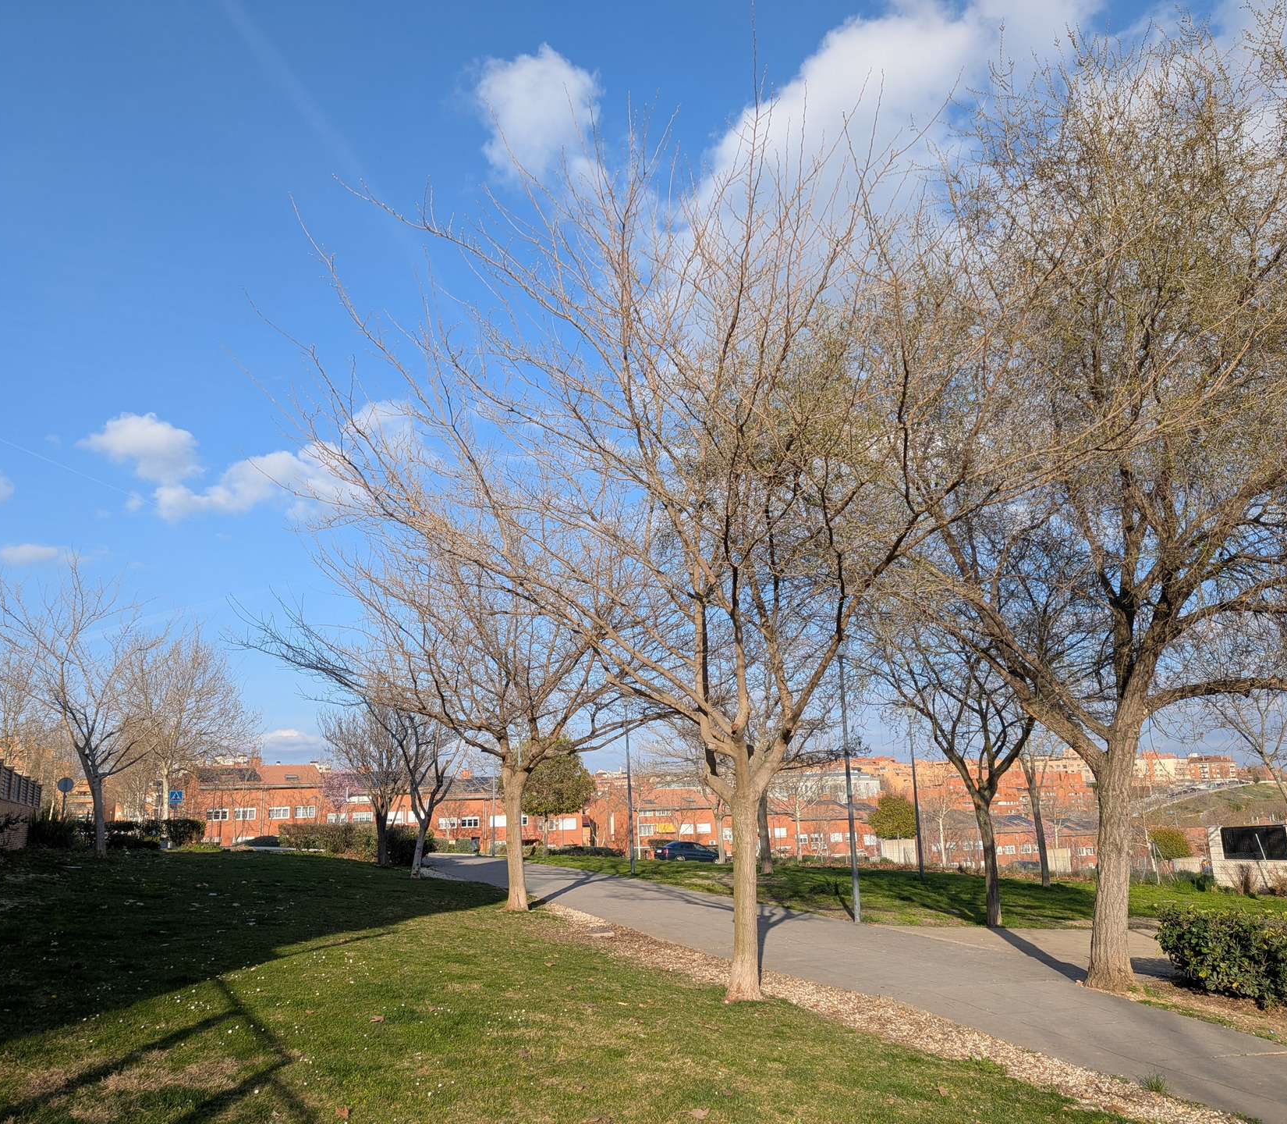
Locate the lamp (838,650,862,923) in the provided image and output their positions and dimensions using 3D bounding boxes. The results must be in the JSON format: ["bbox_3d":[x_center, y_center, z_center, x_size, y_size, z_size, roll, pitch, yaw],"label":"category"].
[{"bbox_3d":[2.999,3.140,15.211,0.300,4.050,0.300,-4,-13,10],"label":"lamp"}]

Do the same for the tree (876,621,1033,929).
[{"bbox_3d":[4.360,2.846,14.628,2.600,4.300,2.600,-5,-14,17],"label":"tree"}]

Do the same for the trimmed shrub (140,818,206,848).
[{"bbox_3d":[-19.881,11.477,44.000,2.700,1.350,1.500,-1,-13,0],"label":"trimmed shrub"}]

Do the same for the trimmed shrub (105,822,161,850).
[{"bbox_3d":[-20.633,11.097,42.000,2.200,1.200,1.300,-1,-13,0],"label":"trimmed shrub"}]

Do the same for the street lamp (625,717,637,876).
[{"bbox_3d":[-0.347,5.599,25.486,0.300,4.000,0.300,-1,-13,-1],"label":"street lamp"}]

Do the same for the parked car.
[{"bbox_3d":[3.086,18.495,66.000,4.450,1.440,1.720,6,-15,-29],"label":"parked car"}]

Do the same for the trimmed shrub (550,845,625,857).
[{"bbox_3d":[-2.272,11.784,42.000,3.000,0.600,1.200,-1,-13,0],"label":"trimmed shrub"}]

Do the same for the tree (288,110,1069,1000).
[{"bbox_3d":[0.227,-0.379,9.866,7.200,8.500,6.600,-2,-13,5],"label":"tree"}]

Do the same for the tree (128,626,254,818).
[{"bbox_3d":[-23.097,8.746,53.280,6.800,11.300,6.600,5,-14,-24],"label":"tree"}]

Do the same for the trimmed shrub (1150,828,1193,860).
[{"bbox_3d":[28.489,15.207,56.000,2.400,1.800,2.200,-1,-13,0],"label":"trimmed shrub"}]

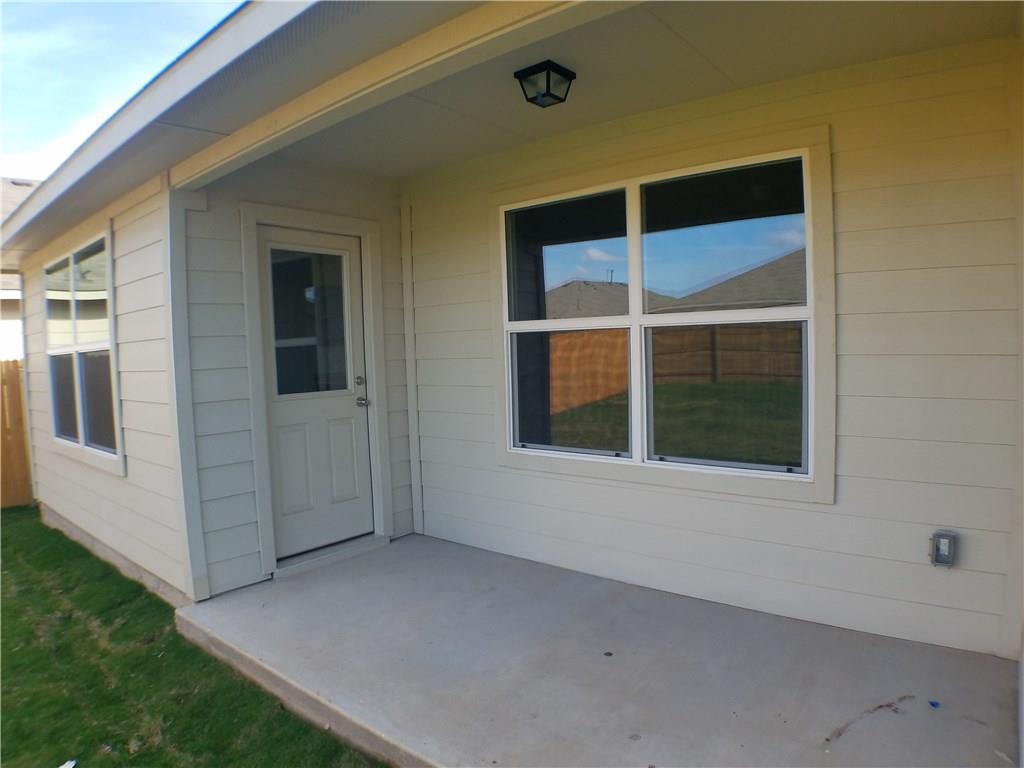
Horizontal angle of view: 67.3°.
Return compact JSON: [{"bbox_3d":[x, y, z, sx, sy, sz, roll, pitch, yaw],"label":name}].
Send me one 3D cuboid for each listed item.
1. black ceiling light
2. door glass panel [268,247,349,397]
[{"bbox_3d":[0.149,-1.300,3.370,0.190,0.127,0.190,1,5,41],"label":"black ceiling light"},{"bbox_3d":[-1.232,-0.377,4.724,0.030,0.862,0.515,1,5,40],"label":"door glass panel"}]

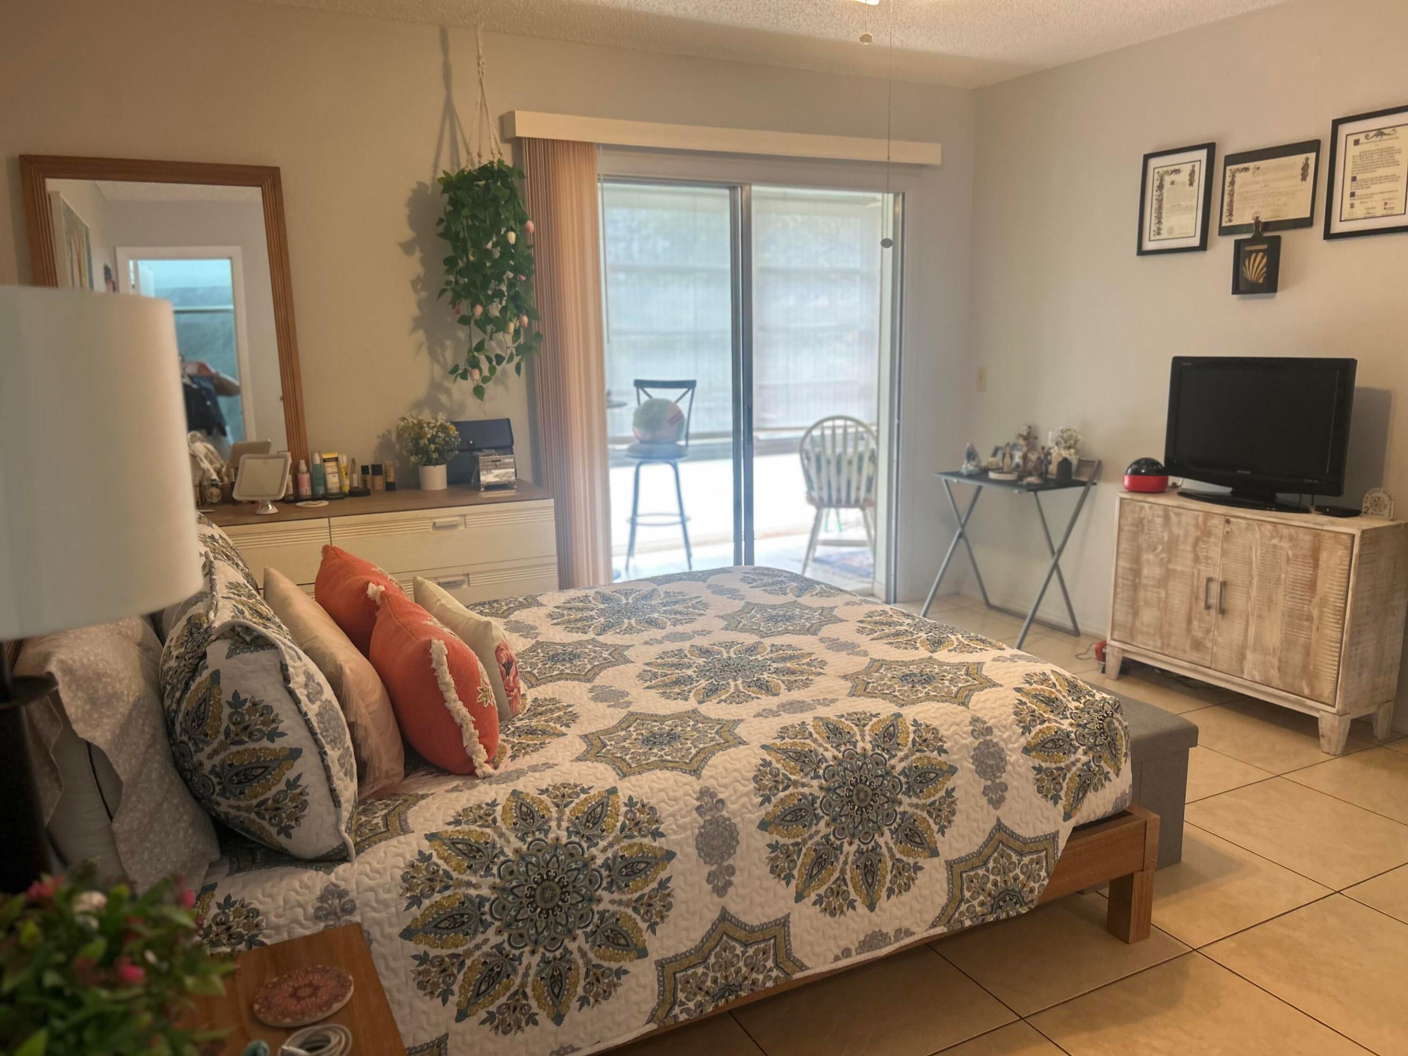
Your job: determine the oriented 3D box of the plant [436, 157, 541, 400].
[{"bbox_3d":[-0.780,-0.887,3.837,0.340,0.860,0.330,-6,12,-27],"label":"plant"}]

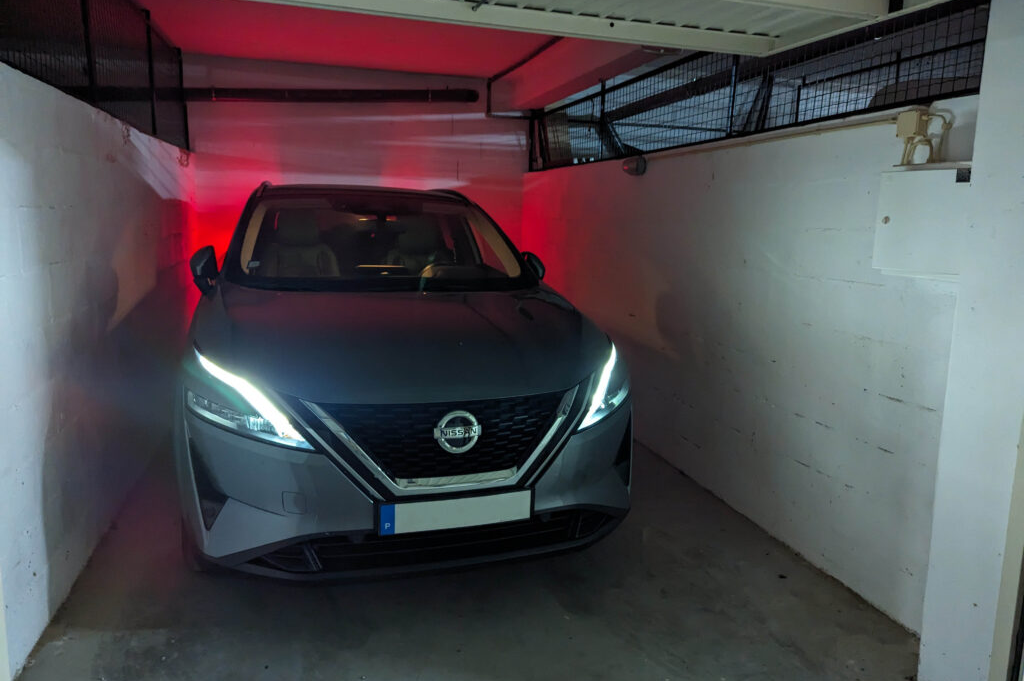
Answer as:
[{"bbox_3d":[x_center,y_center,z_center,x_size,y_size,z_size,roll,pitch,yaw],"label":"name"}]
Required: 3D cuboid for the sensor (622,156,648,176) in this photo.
[{"bbox_3d":[0.779,-1.129,4.576,0.130,0.130,0.130,-1,10,-16],"label":"sensor"}]

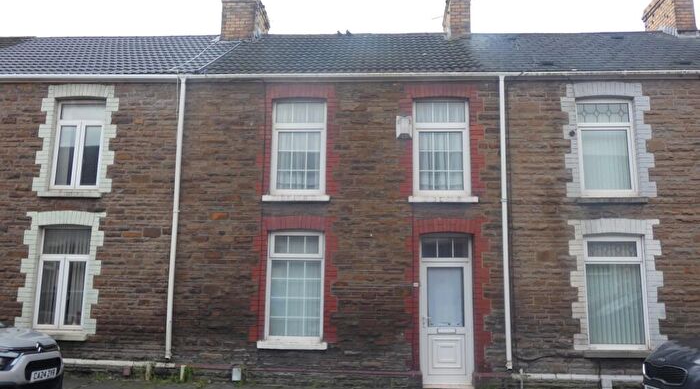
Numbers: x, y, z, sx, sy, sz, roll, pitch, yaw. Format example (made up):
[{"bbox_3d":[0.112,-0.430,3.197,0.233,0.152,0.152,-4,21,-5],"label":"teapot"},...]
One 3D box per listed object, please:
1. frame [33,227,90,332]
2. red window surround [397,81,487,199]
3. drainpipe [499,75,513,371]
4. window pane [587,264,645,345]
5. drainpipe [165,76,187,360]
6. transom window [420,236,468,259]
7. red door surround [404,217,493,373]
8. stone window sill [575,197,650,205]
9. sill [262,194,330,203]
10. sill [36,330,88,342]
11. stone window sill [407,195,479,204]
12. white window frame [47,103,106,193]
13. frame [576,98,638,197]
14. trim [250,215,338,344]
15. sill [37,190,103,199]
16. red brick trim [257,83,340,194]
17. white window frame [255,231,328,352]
[{"bbox_3d":[-4.986,1.460,9.512,0.864,1.734,0.070,0,-9,4],"label":"frame"},{"bbox_3d":[1.520,-0.886,9.021,1.387,1.901,0.130,0,-7,3],"label":"red window surround"},{"bbox_3d":[2.558,0.355,8.997,0.073,4.878,0.075,0,-9,4],"label":"drainpipe"},{"bbox_3d":[4.304,1.775,8.854,0.868,1.271,0.025,0,-9,4],"label":"window pane"},{"bbox_3d":[-2.832,0.323,8.994,0.093,4.649,0.100,0,-7,3],"label":"drainpipe"},{"bbox_3d":[1.590,0.893,9.139,0.811,0.374,0.070,0,-9,3],"label":"transom window"},{"bbox_3d":[1.597,1.644,8.976,1.406,2.494,0.130,0,-9,4],"label":"red door surround"},{"bbox_3d":[4.146,0.104,8.725,1.127,0.083,0.170,0,-7,3],"label":"stone window sill"},{"bbox_3d":[-0.876,0.077,9.007,1.107,0.099,0.180,0,-7,3],"label":"sill"},{"bbox_3d":[-4.903,2.385,9.259,1.034,0.169,0.180,0,-9,4],"label":"sill"},{"bbox_3d":[1.511,0.093,8.870,1.109,0.100,0.180,0,-7,3],"label":"stone window sill"},{"bbox_3d":[-4.877,-0.869,9.860,0.874,1.613,0.070,0,-9,4],"label":"white window frame"},{"bbox_3d":[4.191,-0.770,8.942,0.922,1.629,0.080,0,-7,3],"label":"frame"},{"bbox_3d":[-0.907,1.408,9.175,1.449,2.060,0.130,0,-9,4],"label":"trim"},{"bbox_3d":[-4.689,0.007,9.230,1.100,0.110,0.180,0,-7,3],"label":"sill"},{"bbox_3d":[-0.890,-0.961,9.535,1.442,1.967,0.130,0,-9,4],"label":"red brick trim"},{"bbox_3d":[-0.902,1.545,8.849,1.124,1.865,0.240,0,-7,3],"label":"white window frame"}]

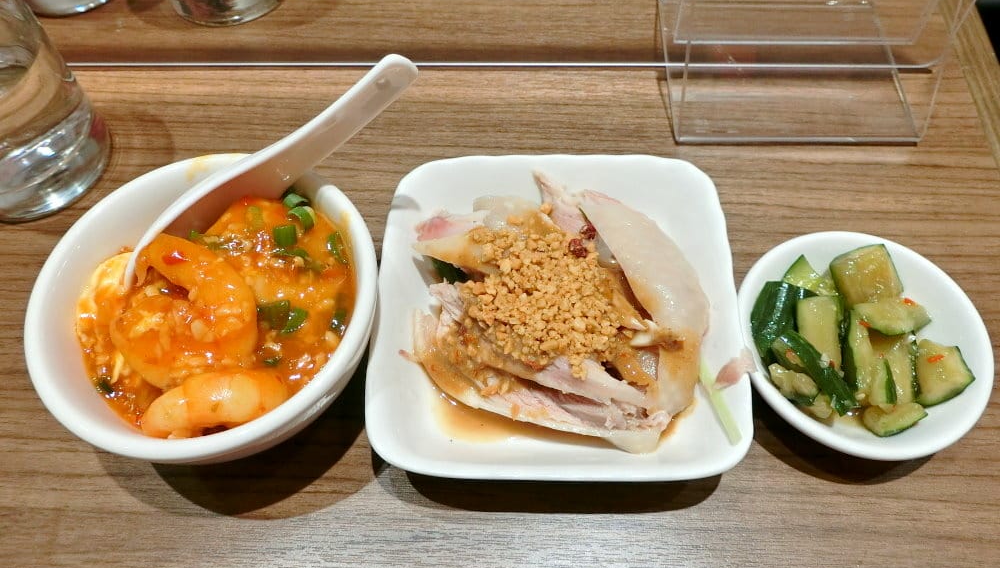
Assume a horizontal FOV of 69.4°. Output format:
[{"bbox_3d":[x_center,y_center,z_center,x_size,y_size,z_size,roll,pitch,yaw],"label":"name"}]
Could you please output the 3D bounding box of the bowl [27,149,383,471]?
[{"bbox_3d":[-0.100,0.014,0.271,0.117,0.053,0.117,-1,61,1],"label":"bowl"}]

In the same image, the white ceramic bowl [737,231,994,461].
[{"bbox_3d":[0.132,0.026,0.273,0.090,0.027,0.090,-1,61,1],"label":"white ceramic bowl"}]

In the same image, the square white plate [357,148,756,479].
[{"bbox_3d":[0.021,0.013,0.280,0.133,0.032,0.133,0,61,2],"label":"square white plate"}]

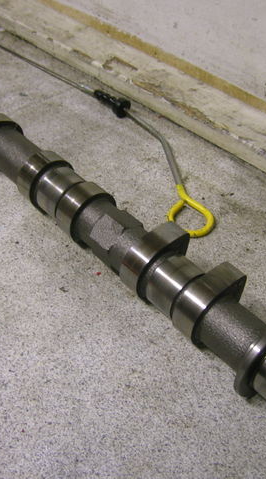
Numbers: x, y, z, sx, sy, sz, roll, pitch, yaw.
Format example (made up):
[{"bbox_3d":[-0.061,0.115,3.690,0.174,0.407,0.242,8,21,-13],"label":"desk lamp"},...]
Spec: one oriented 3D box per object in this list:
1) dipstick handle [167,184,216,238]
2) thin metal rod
[{"bbox_3d":[0.034,-0.019,0.384,0.028,0.005,0.050,-4,41,-4],"label":"dipstick handle"},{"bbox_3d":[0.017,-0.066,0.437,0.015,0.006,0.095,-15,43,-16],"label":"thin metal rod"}]

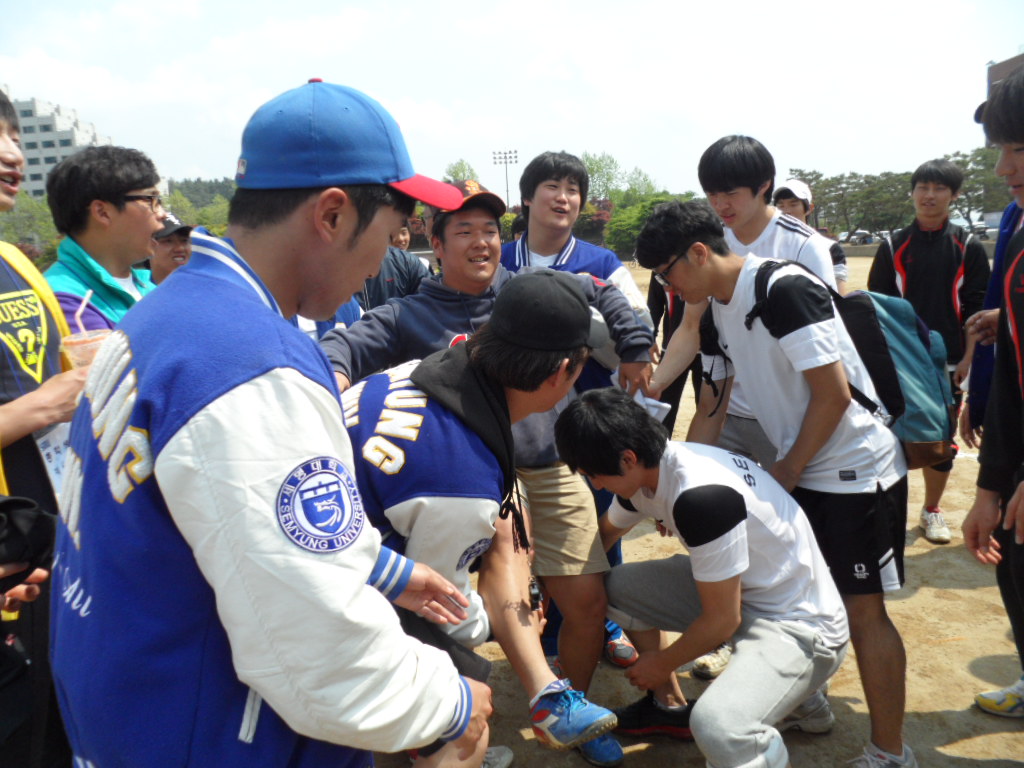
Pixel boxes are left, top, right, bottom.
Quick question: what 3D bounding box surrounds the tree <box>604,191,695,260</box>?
[{"bbox_3d":[7.744,-8.806,43.000,5.200,3.900,4.800,-2,11,0],"label":"tree"}]

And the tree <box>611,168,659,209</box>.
[{"bbox_3d":[9.079,-13.155,57.000,3.800,5.800,3.800,-2,11,0],"label":"tree"}]

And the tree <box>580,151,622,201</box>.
[{"bbox_3d":[6.670,-14.550,60.000,4.000,7.300,4.000,-2,11,0],"label":"tree"}]

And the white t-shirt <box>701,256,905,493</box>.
[{"bbox_3d":[0.715,-0.026,1.880,0.310,0.600,0.460,-31,15,-6],"label":"white t-shirt"}]

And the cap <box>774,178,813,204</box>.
[{"bbox_3d":[1.404,-0.961,3.850,0.180,0.145,0.265,5,15,30],"label":"cap"}]

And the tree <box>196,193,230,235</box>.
[{"bbox_3d":[-17.853,-9.600,46.000,3.000,3.800,3.000,-2,11,0],"label":"tree"}]

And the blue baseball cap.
[{"bbox_3d":[-0.198,-0.285,0.920,0.270,0.150,0.180,-8,12,-29],"label":"blue baseball cap"}]

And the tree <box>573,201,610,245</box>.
[{"bbox_3d":[4.675,-9.747,47.000,2.900,3.100,2.800,-2,11,0],"label":"tree"}]

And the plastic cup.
[{"bbox_3d":[-0.650,-0.015,1.200,0.092,0.125,0.092,-7,11,1],"label":"plastic cup"}]

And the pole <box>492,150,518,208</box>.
[{"bbox_3d":[-0.614,-25.189,105.000,3.400,13.500,0.900,-2,11,0],"label":"pole"}]

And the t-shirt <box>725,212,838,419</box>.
[{"bbox_3d":[0.738,-0.197,2.180,0.480,0.620,0.300,8,29,40],"label":"t-shirt"}]

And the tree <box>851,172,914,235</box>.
[{"bbox_3d":[24.022,-11.540,50.000,4.500,4.600,4.300,-2,11,0],"label":"tree"}]

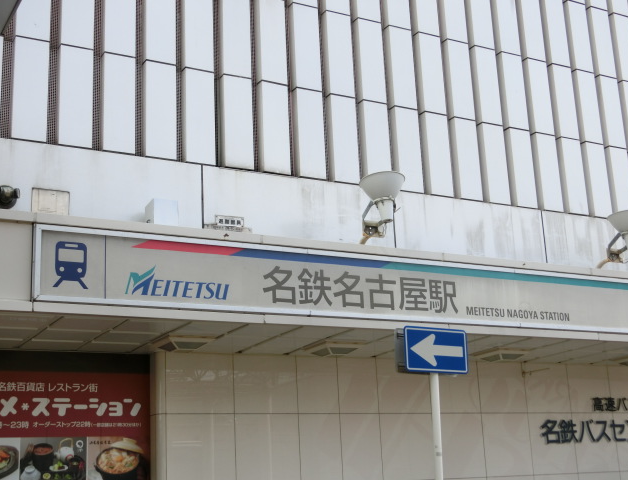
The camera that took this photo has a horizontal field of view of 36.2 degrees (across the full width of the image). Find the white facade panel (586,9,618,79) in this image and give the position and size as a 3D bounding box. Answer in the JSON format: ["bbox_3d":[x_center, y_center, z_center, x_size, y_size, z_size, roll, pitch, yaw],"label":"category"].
[{"bbox_3d":[4.997,-3.408,16.701,0.401,1.276,0.119,6,-17,-29],"label":"white facade panel"}]

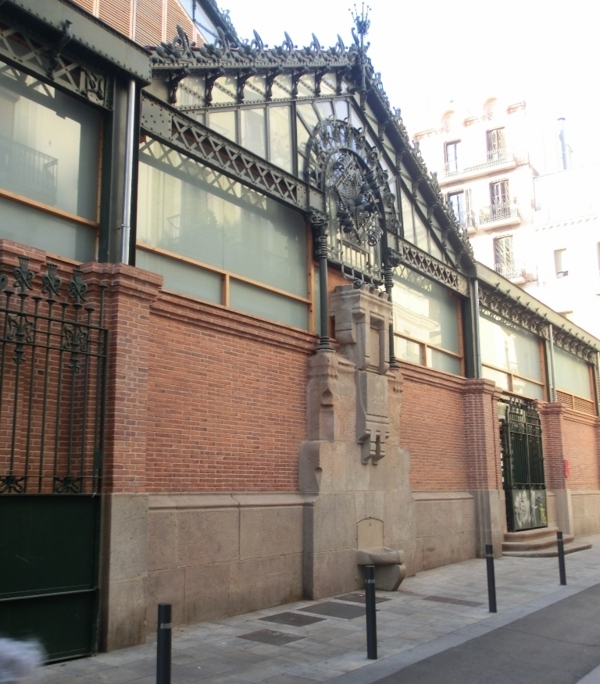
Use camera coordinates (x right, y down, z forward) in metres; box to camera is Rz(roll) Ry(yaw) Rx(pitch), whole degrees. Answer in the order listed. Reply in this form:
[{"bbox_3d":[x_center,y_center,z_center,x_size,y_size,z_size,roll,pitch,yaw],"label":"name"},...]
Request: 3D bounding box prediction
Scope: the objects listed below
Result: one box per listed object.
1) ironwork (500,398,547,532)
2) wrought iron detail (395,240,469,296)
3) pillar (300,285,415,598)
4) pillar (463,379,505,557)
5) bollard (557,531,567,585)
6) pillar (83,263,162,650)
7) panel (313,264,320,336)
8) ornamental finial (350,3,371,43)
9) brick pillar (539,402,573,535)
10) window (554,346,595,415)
[{"bbox_3d":[5.504,3.055,20.957,0.116,3.038,2.988,-7,-12,31],"label":"ironwork"},{"bbox_3d":[2.711,-1.438,17.083,0.166,0.506,3.693,-7,-12,31],"label":"wrought iron detail"},{"bbox_3d":[1.060,1.485,13.298,0.540,4.540,3.196,-7,-12,31],"label":"pillar"},{"bbox_3d":[3.920,2.693,18.201,0.456,3.694,0.664,-7,-12,31],"label":"pillar"},{"bbox_3d":[4.132,3.415,13.530,0.083,0.830,0.083,-7,-12,31],"label":"bollard"},{"bbox_3d":[-1.851,1.138,8.920,0.432,3.868,0.647,-7,-12,31],"label":"pillar"},{"bbox_3d":[0.297,-0.629,13.220,0.050,1.104,0.315,-7,-12,31],"label":"panel"},{"bbox_3d":[1.060,-5.496,14.739,0.282,0.614,0.290,-7,-12,31],"label":"ornamental finial"},{"bbox_3d":[6.994,3.462,23.145,0.456,3.569,0.622,-7,-12,31],"label":"brick pillar"},{"bbox_3d":[8.564,1.262,26.582,0.116,1.643,4.482,-7,-12,31],"label":"window"}]

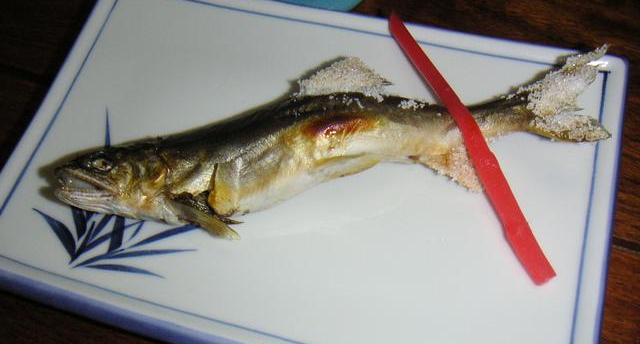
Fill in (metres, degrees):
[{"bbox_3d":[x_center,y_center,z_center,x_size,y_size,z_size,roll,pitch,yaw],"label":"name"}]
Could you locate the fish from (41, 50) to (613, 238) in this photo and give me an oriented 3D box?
[{"bbox_3d":[0.005,-0.013,0.242,0.199,0.029,0.057,-11,62,-2],"label":"fish"}]

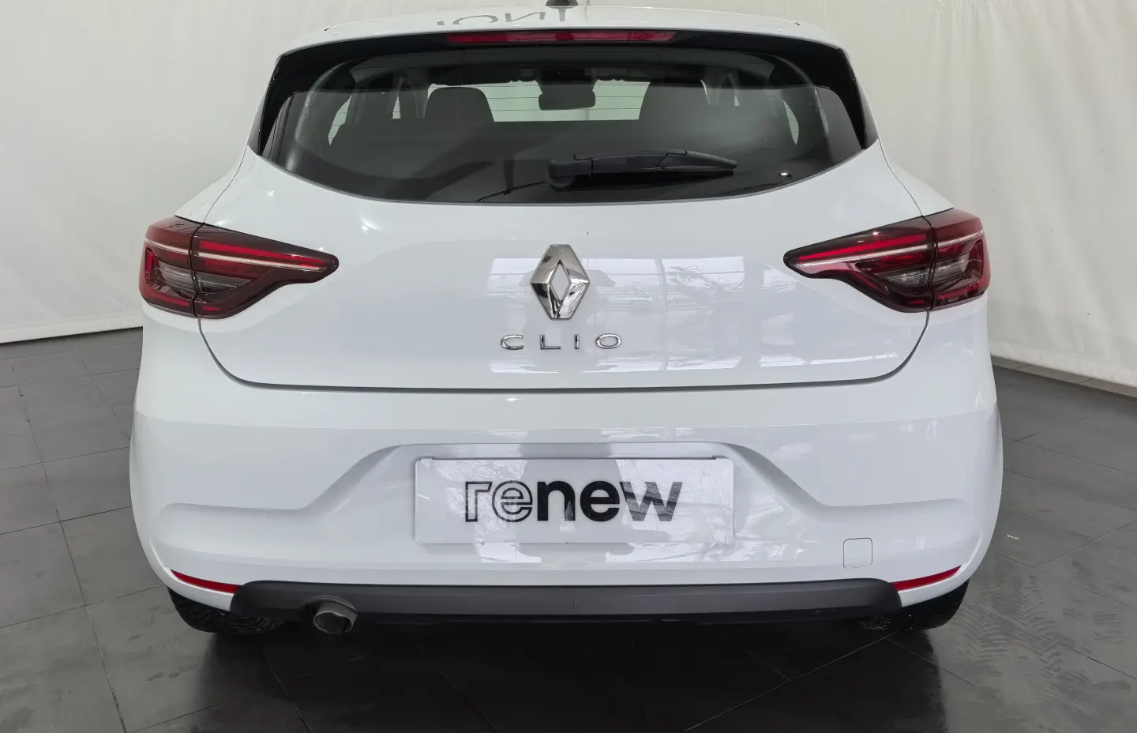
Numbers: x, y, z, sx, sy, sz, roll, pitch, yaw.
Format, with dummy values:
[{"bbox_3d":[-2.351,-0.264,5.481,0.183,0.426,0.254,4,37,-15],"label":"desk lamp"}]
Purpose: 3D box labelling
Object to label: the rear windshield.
[{"bbox_3d":[-0.010,-0.423,1.491,1.080,0.370,0.140,-1,-27,0],"label":"rear windshield"}]

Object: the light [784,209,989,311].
[{"bbox_3d":[0.563,-0.186,1.505,0.430,0.165,0.270,-1,15,0],"label":"light"}]

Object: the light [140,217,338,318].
[{"bbox_3d":[-0.587,-0.173,1.505,0.430,0.165,0.270,-1,15,0],"label":"light"}]

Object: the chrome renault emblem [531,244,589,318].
[{"bbox_3d":[-0.013,-0.135,1.415,0.094,0.120,0.018,0,3,0],"label":"chrome renault emblem"}]

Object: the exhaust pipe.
[{"bbox_3d":[-0.398,0.419,1.571,0.068,0.060,0.120,-1,30,0],"label":"exhaust pipe"}]

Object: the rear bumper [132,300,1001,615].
[{"bbox_3d":[-0.006,0.137,1.590,1.750,0.480,0.410,-1,15,0],"label":"rear bumper"}]

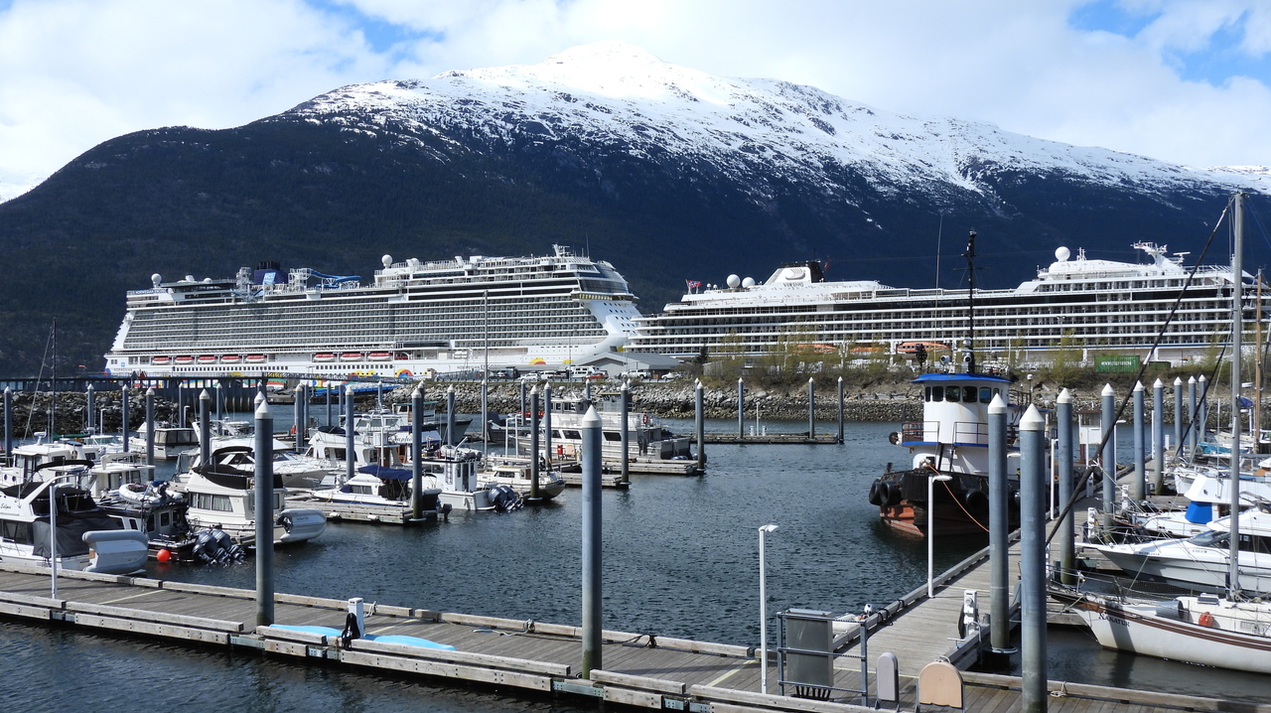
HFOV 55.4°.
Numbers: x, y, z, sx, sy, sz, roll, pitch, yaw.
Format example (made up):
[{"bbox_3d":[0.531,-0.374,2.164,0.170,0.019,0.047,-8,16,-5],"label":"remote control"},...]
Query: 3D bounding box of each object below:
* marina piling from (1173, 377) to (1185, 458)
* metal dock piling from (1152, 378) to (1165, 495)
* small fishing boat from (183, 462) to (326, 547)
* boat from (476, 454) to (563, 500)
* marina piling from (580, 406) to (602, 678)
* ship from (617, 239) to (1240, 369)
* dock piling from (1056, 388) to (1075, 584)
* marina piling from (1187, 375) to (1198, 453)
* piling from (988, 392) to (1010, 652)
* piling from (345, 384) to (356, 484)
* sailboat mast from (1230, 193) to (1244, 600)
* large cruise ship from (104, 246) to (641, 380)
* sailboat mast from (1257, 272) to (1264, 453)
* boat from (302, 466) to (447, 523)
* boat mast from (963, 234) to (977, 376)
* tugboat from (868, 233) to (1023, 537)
[{"bbox_3d":[32.751,4.345,73.020,0.442,6.200,0.442,-1,-1,28],"label":"marina piling"},{"bbox_3d":[24.025,3.687,55.458,0.420,5.400,0.420,-1,-1,29],"label":"metal dock piling"},{"bbox_3d":[-16.152,5.636,47.536,8.700,3.300,3.100,-1,-1,29],"label":"small fishing boat"},{"bbox_3d":[-7.530,7.314,72.510,7.000,2.200,2.400,-1,-1,28],"label":"boat"},{"bbox_3d":[-0.989,4.236,26.994,0.442,6.300,0.442,-1,-1,0],"label":"marina piling"},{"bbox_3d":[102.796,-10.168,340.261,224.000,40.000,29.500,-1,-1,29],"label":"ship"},{"bbox_3d":[13.572,4.164,38.363,0.442,6.300,0.442,-1,-1,28],"label":"dock piling"},{"bbox_3d":[33.624,3.771,72.959,0.420,5.300,0.420,-1,-1,29],"label":"marina piling"},{"bbox_3d":[8.844,4.110,29.578,0.442,6.400,0.442,-1,-1,28],"label":"piling"},{"bbox_3d":[-14.562,4.108,61.959,0.420,5.300,0.420,-1,-1,29],"label":"piling"},{"bbox_3d":[15.157,1.002,30.581,0.190,10.300,0.150,1,0,28],"label":"sailboat mast"},{"bbox_3d":[-121.671,-14.982,566.543,333.000,61.000,41.400,-1,-1,29],"label":"large cruise ship"},{"bbox_3d":[36.597,0.262,71.004,0.280,10.700,0.280,-1,-1,29],"label":"sailboat mast"},{"bbox_3d":[-11.448,6.028,54.332,7.600,2.500,2.500,-1,-1,29],"label":"boat"},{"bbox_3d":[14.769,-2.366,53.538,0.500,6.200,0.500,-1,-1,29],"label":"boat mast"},{"bbox_3d":[17.419,0.953,62.465,7.500,14.100,20.500,-1,-1,28],"label":"tugboat"}]

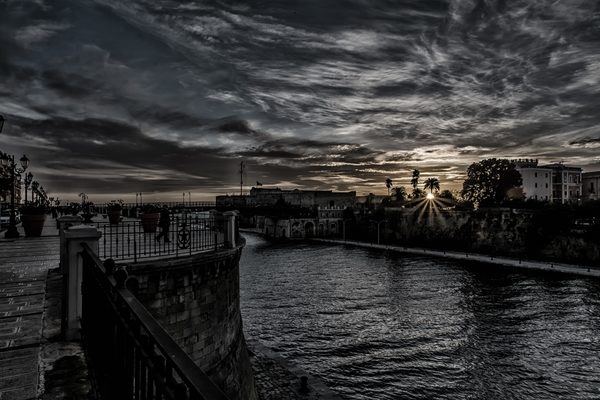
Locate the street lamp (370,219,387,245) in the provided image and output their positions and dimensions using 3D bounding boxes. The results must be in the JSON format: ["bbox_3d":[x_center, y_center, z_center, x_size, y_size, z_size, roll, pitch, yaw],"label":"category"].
[{"bbox_3d":[16.960,6.810,90.000,3.800,5.600,0.600,0,-1,-12],"label":"street lamp"}]

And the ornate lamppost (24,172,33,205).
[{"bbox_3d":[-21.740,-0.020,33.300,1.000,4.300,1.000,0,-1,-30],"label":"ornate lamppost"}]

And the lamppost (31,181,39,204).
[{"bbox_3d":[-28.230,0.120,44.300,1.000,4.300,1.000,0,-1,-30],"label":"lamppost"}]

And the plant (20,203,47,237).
[{"bbox_3d":[-14.710,1.080,23.000,1.420,1.870,1.420,0,-1,0],"label":"plant"}]

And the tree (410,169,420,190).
[{"bbox_3d":[46.580,-4.840,168.000,3.800,15.730,3.800,0,-1,0],"label":"tree"}]

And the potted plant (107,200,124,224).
[{"bbox_3d":[-16.830,1.140,38.000,1.500,2.150,1.500,0,-1,0],"label":"potted plant"}]

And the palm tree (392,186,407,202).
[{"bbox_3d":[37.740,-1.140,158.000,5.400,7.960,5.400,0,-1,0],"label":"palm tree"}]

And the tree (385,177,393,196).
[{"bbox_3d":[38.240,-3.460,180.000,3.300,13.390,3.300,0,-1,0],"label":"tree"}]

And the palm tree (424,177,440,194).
[{"bbox_3d":[49.300,-2.980,155.000,6.000,11.530,6.000,0,-1,0],"label":"palm tree"}]

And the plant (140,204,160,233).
[{"bbox_3d":[-9.370,1.160,26.100,1.300,1.760,1.300,0,-1,0],"label":"plant"}]

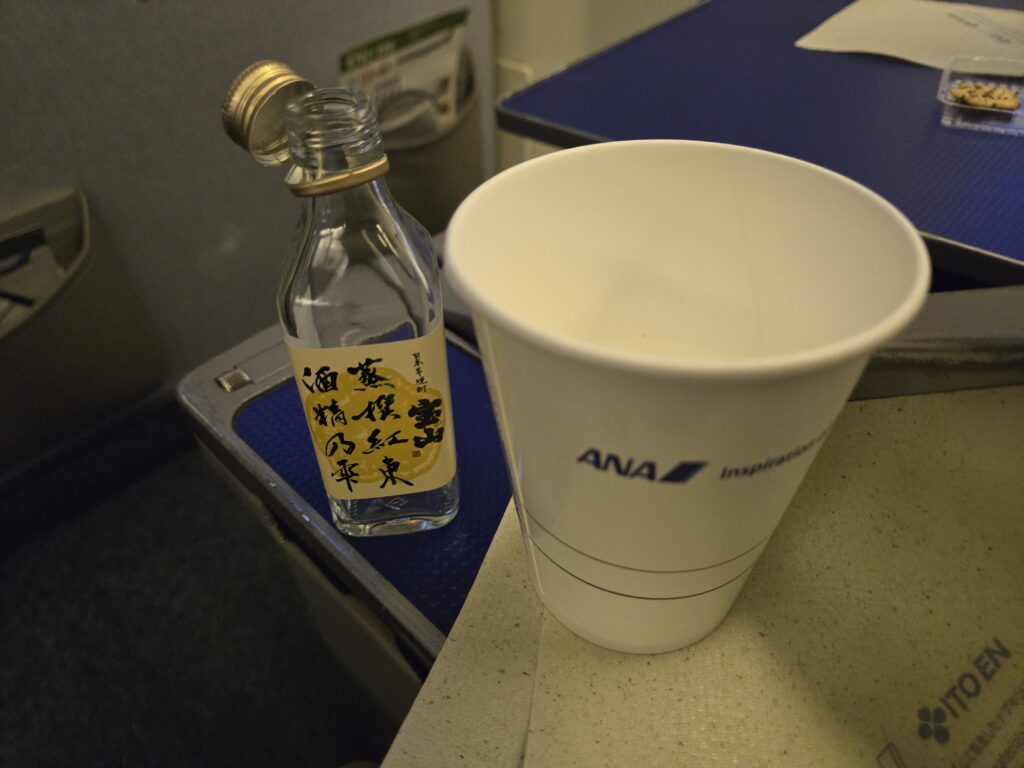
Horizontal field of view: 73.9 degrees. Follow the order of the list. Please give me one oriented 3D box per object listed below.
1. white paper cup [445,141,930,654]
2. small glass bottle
[{"bbox_3d":[0.029,0.009,0.142,0.076,0.092,0.076,-2,40,1],"label":"white paper cup"},{"bbox_3d":[-0.035,-0.013,0.159,0.037,0.109,0.035,-6,40,-6],"label":"small glass bottle"}]

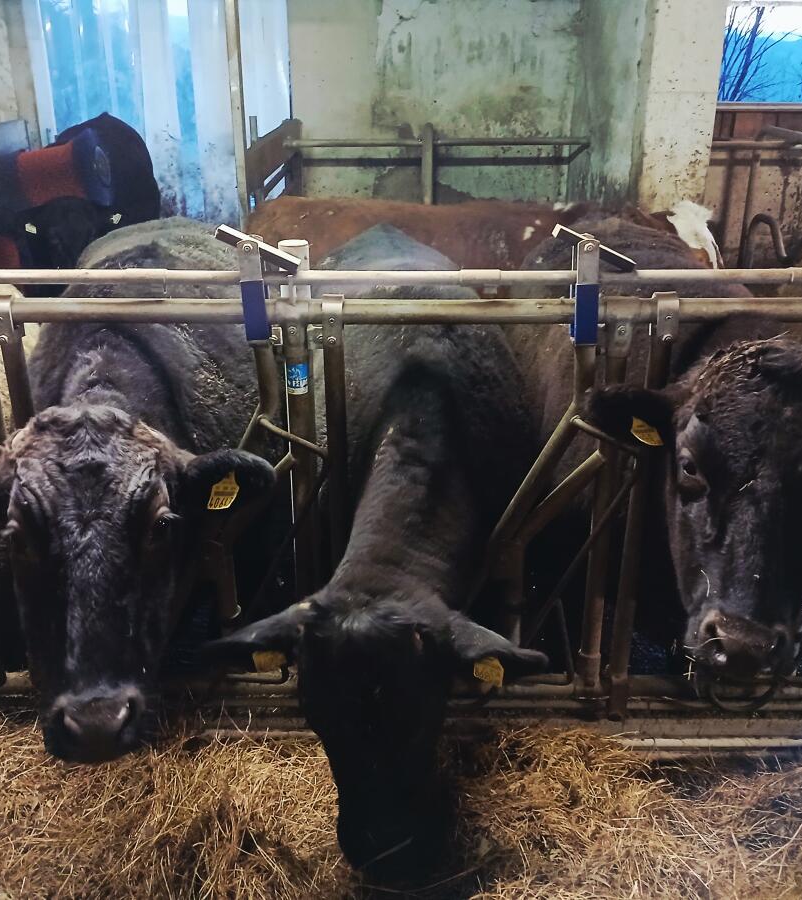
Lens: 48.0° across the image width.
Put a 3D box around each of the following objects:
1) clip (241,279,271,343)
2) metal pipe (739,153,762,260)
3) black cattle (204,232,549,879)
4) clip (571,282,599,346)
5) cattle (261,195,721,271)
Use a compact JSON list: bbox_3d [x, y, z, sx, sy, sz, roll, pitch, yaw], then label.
[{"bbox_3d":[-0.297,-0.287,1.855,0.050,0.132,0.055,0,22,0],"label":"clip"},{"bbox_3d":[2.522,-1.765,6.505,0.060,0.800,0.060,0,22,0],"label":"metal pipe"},{"bbox_3d":[-0.011,0.144,2.618,0.660,1.310,2.320,0,22,0],"label":"black cattle"},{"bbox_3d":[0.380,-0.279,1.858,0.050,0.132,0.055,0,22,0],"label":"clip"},{"bbox_3d":[0.362,-0.499,4.213,2.060,1.310,0.620,2,22,5],"label":"cattle"}]

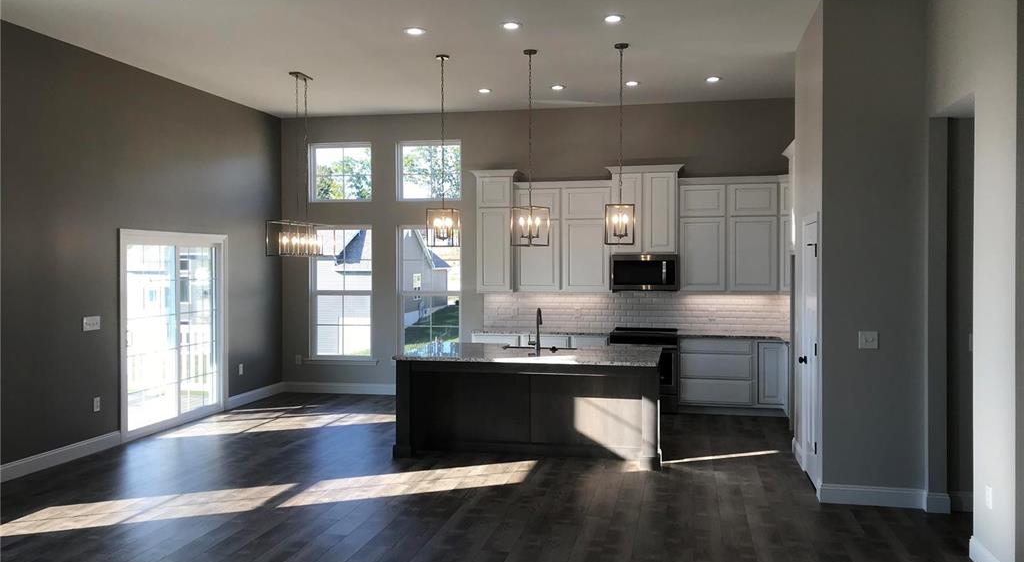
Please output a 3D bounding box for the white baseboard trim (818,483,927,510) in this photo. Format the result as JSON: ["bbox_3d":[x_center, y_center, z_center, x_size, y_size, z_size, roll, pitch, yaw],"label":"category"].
[{"bbox_3d":[2.527,1.518,5.848,0.683,0.134,0.018,0,1,12],"label":"white baseboard trim"}]

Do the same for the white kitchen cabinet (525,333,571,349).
[{"bbox_3d":[0.465,1.080,10.119,0.580,0.880,0.620,0,1,12],"label":"white kitchen cabinet"}]

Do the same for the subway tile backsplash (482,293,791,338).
[{"bbox_3d":[1.490,0.377,10.125,3.812,0.470,0.015,0,1,12],"label":"subway tile backsplash"}]

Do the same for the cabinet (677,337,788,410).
[{"bbox_3d":[2.534,1.054,9.635,1.163,0.812,0.619,0,1,12],"label":"cabinet"}]

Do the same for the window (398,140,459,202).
[{"bbox_3d":[-1.056,-1.406,10.695,0.861,0.792,0.119,0,1,12],"label":"window"}]

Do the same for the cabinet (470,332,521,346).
[{"bbox_3d":[-0.140,1.050,10.195,0.589,0.822,0.614,0,1,12],"label":"cabinet"}]

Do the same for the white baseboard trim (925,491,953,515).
[{"bbox_3d":[2.949,1.534,5.724,0.147,0.135,0.018,0,1,12],"label":"white baseboard trim"}]

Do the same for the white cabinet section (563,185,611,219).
[{"bbox_3d":[0.931,-0.949,10.171,0.576,0.404,0.340,0,1,12],"label":"white cabinet section"}]

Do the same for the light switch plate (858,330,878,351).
[{"bbox_3d":[2.527,0.420,5.871,0.122,0.119,0.010,0,1,12],"label":"light switch plate"}]

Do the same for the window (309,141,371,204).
[{"bbox_3d":[-2.259,-1.424,10.953,0.876,0.772,0.099,0,1,12],"label":"window"}]

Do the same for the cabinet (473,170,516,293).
[{"bbox_3d":[-0.165,-0.608,10.338,0.540,1.500,0.370,0,1,12],"label":"cabinet"}]

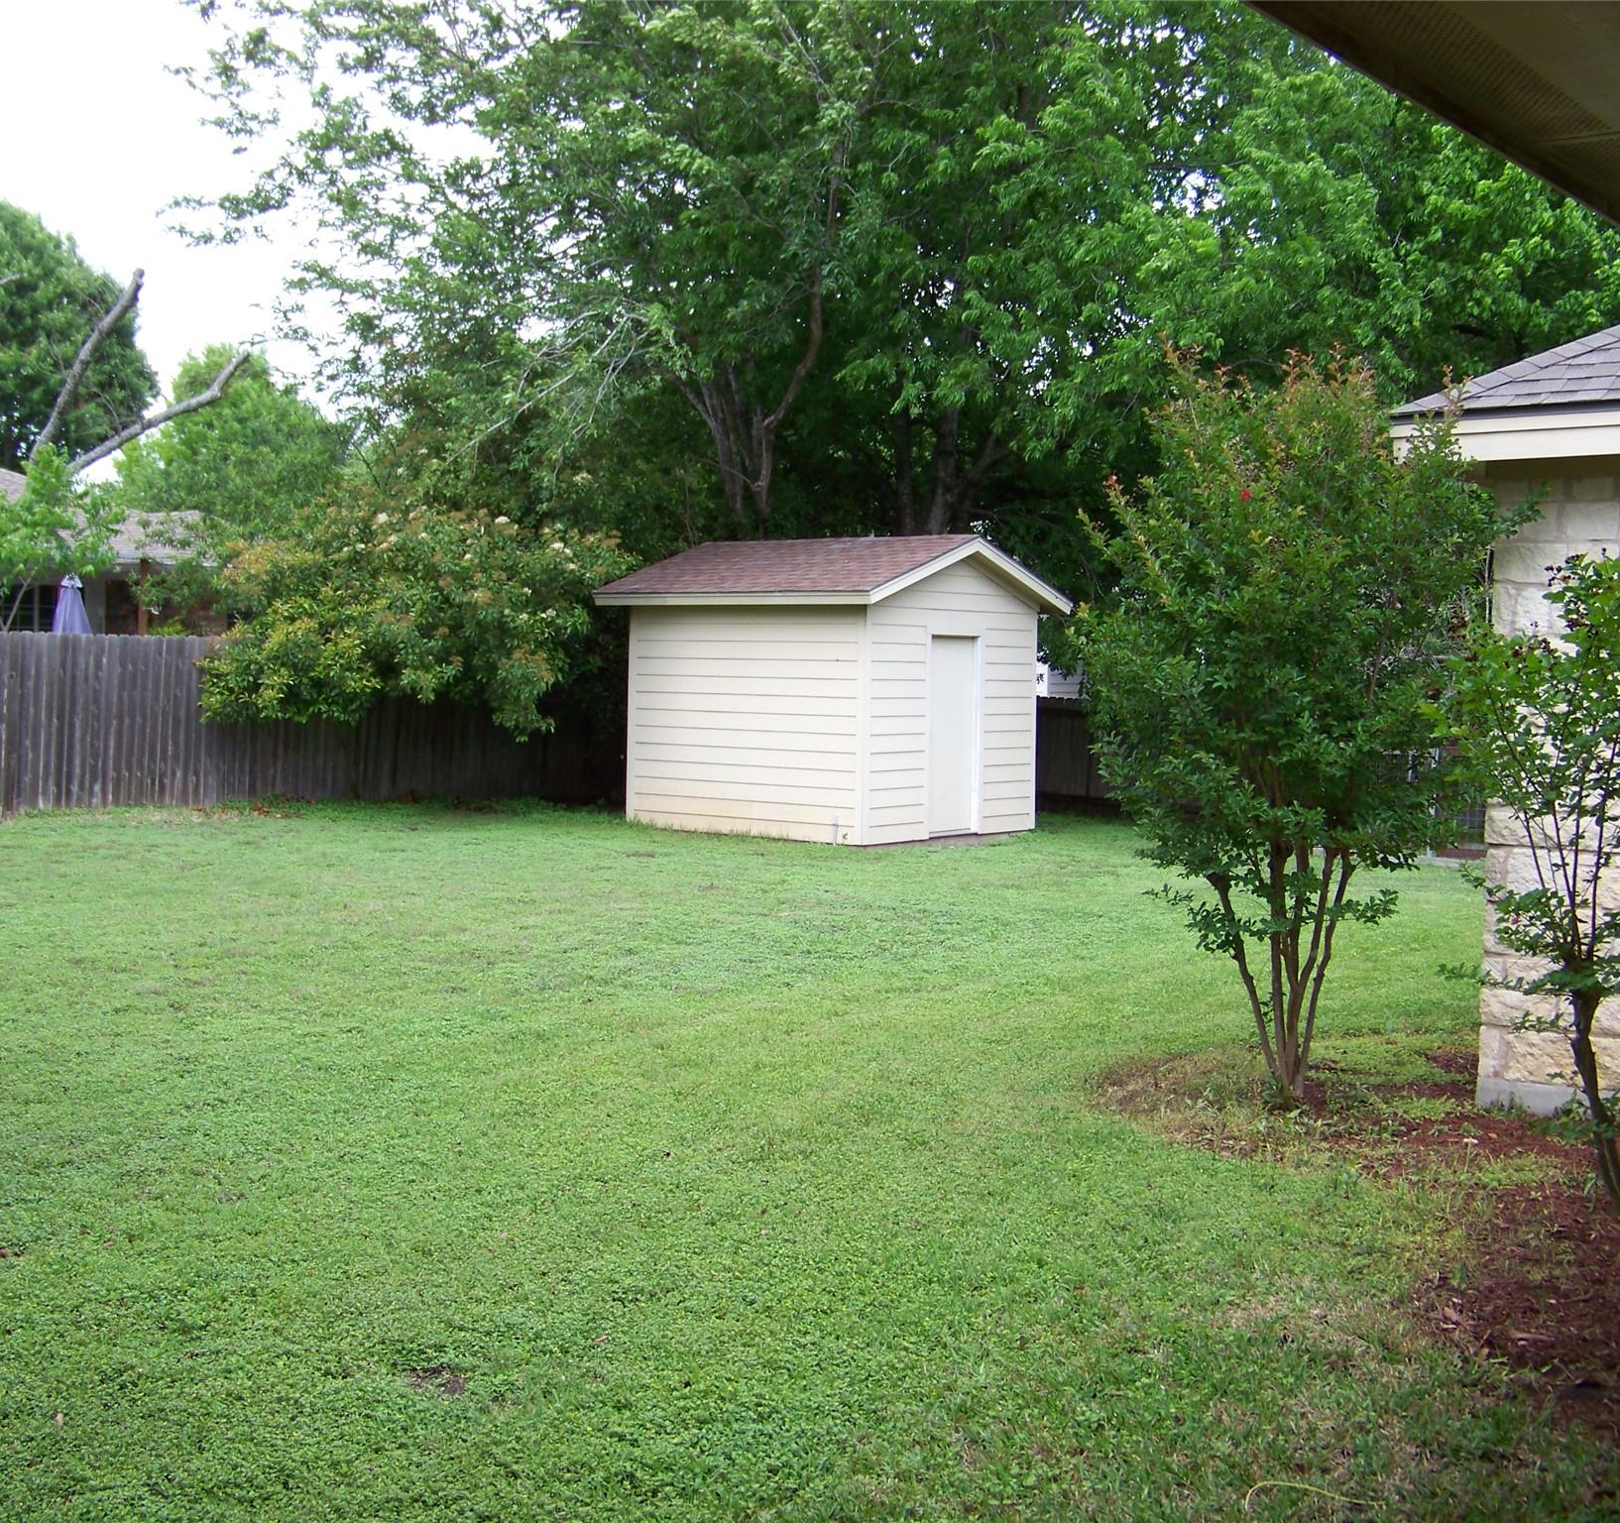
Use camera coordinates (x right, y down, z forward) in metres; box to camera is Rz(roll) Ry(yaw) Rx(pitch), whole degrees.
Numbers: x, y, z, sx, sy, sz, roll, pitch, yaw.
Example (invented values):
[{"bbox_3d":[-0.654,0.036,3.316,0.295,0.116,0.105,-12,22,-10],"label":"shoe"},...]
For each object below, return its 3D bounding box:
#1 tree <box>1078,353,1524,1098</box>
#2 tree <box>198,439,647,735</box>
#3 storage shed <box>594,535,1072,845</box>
[{"bbox_3d":[1.865,-0.126,8.112,1.683,2.840,1.632,2,3,13],"label":"tree"},{"bbox_3d":[-4.638,-1.595,25.128,5.088,3.564,3.900,1,3,-11],"label":"tree"},{"bbox_3d":[0.266,-0.812,22.086,3.520,3.000,3.590,3,3,38],"label":"storage shed"}]

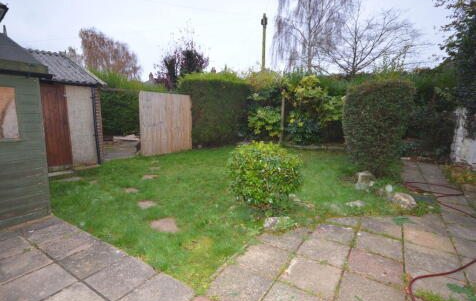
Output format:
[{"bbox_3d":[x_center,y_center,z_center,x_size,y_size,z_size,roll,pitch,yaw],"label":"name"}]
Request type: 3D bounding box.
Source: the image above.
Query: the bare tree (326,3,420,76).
[{"bbox_3d":[8.975,-5.328,16.918,6.200,8.500,5.800,5,9,30],"label":"bare tree"}]

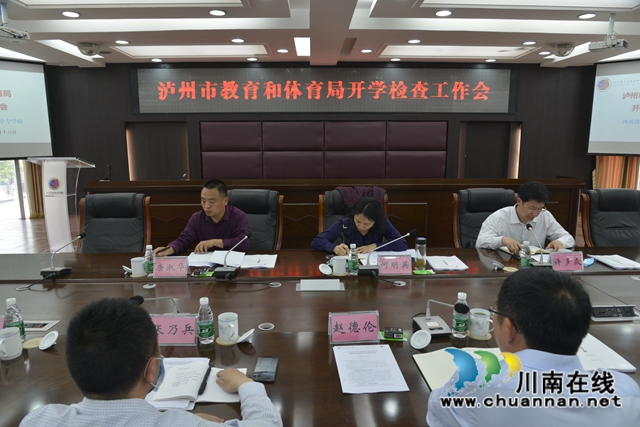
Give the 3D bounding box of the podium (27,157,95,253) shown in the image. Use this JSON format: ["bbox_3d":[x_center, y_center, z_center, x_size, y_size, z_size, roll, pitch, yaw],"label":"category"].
[{"bbox_3d":[-3.367,-0.105,5.714,0.623,1.266,0.462,0,10,0],"label":"podium"}]

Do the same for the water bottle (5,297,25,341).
[{"bbox_3d":[-1.190,0.419,1.659,0.060,0.178,0.060,0,10,0],"label":"water bottle"}]

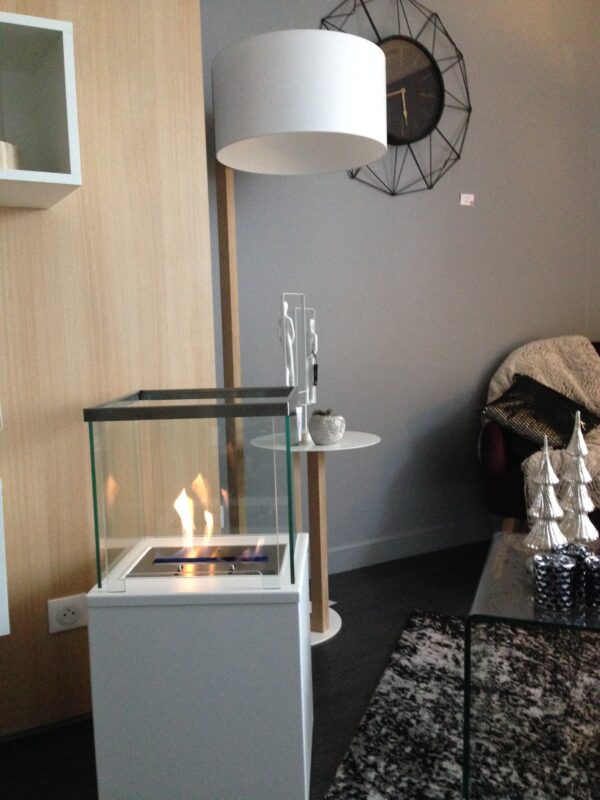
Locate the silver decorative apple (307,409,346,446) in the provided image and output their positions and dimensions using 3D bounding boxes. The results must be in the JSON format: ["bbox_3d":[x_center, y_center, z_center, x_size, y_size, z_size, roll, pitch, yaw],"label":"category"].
[{"bbox_3d":[0.086,0.079,2.397,0.116,0.113,0.116,-1,6,0],"label":"silver decorative apple"}]

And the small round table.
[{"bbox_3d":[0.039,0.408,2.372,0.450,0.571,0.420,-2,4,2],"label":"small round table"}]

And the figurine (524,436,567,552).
[{"bbox_3d":[0.553,0.207,1.721,0.093,0.252,0.093,-2,4,2],"label":"figurine"}]

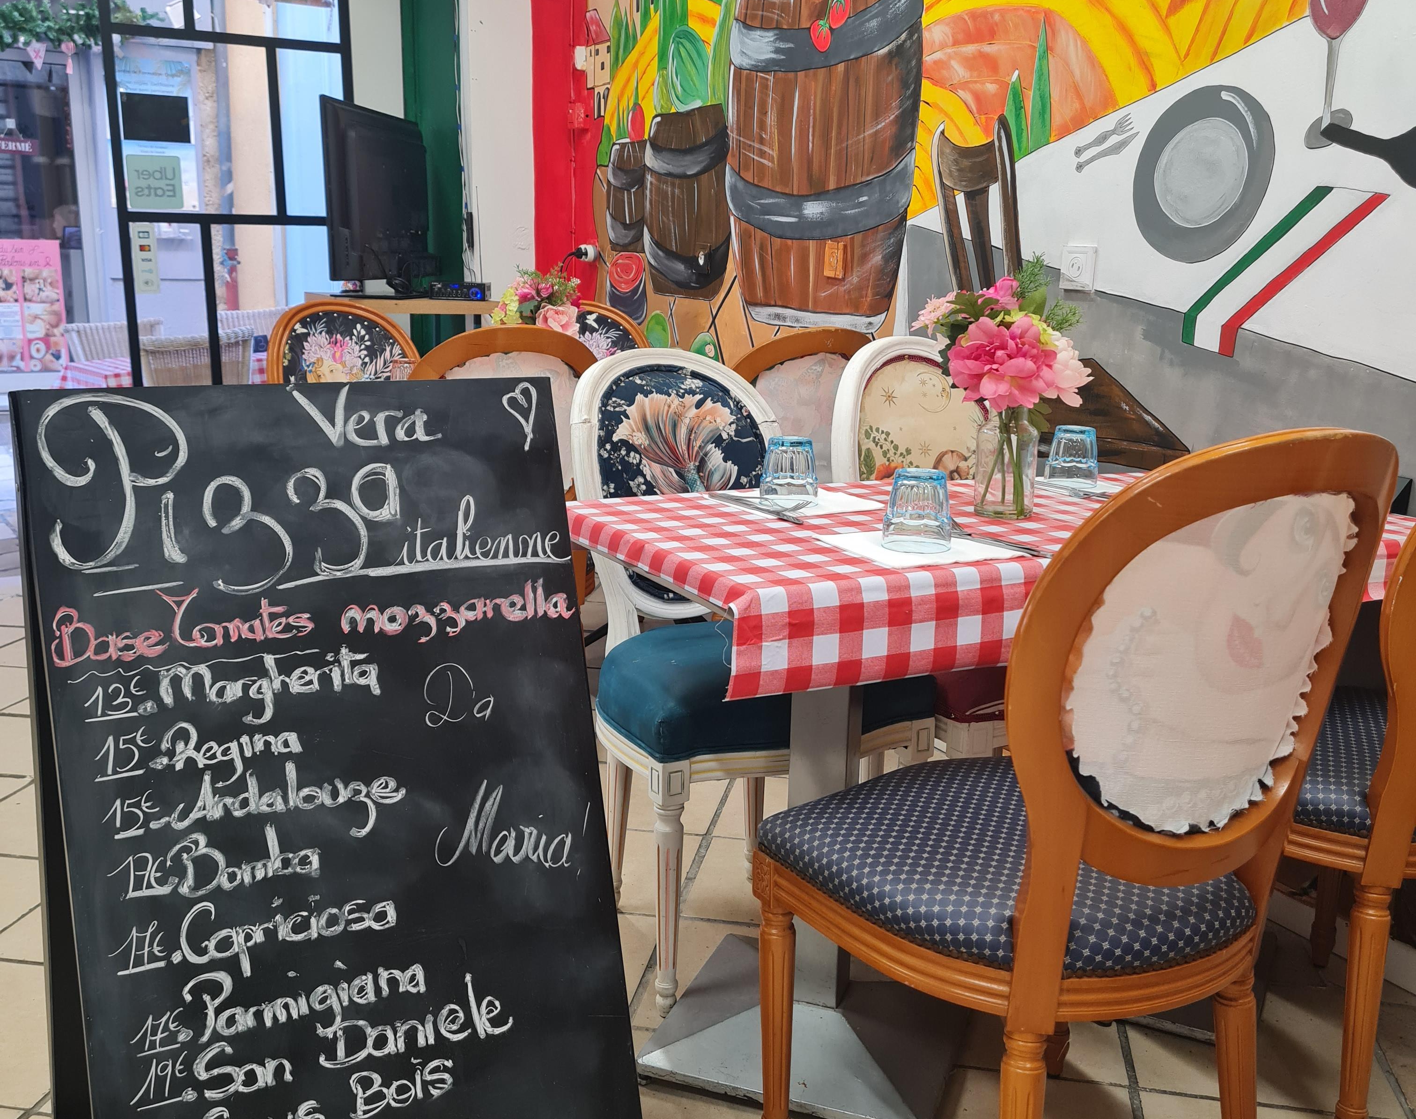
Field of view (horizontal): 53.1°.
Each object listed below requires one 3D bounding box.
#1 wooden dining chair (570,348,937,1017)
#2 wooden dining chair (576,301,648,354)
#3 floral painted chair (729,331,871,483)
[{"bbox_3d":[0.037,0.155,2.327,0.500,0.965,0.505,-6,14,-29],"label":"wooden dining chair"},{"bbox_3d":[-0.279,-0.248,4.129,0.510,0.978,0.548,-7,14,-31],"label":"wooden dining chair"},{"bbox_3d":[0.144,-0.056,3.277,0.510,0.978,0.548,-4,13,-22],"label":"floral painted chair"}]

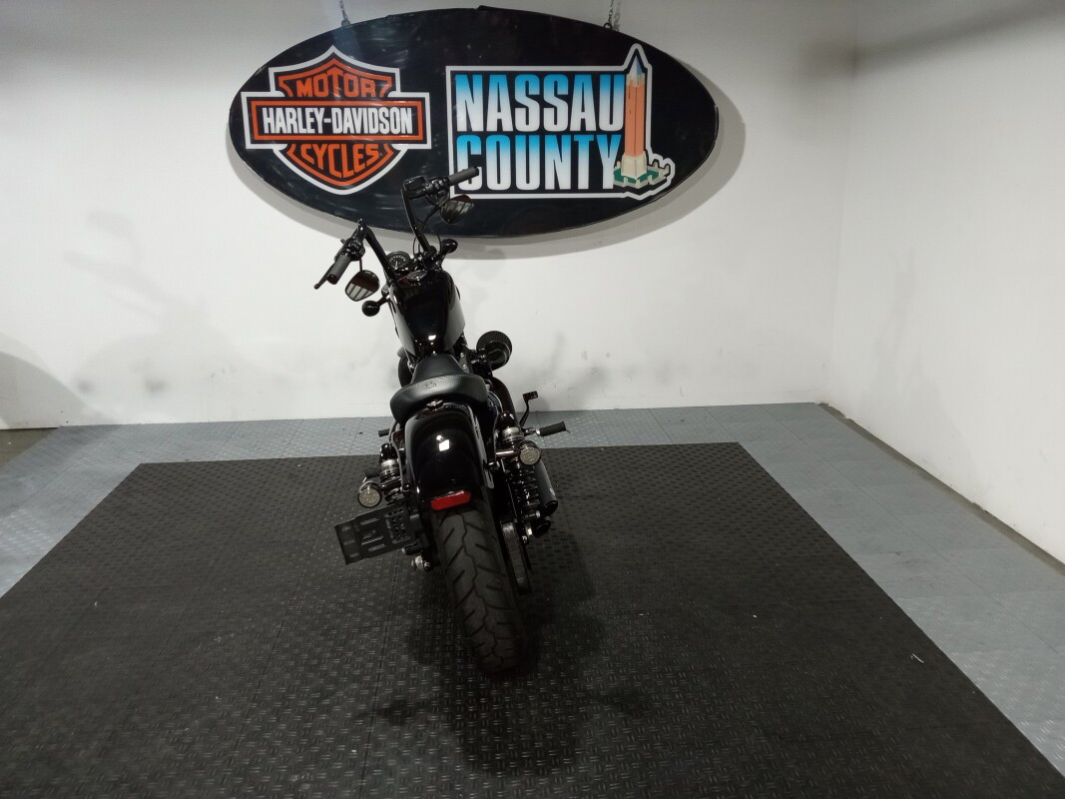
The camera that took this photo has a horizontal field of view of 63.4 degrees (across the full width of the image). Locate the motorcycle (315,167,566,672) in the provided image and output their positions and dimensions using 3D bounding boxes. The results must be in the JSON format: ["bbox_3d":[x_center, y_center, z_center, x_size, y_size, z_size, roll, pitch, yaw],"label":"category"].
[{"bbox_3d":[-0.285,-0.111,2.905,0.750,1.265,2.130,-2,16,-6],"label":"motorcycle"}]

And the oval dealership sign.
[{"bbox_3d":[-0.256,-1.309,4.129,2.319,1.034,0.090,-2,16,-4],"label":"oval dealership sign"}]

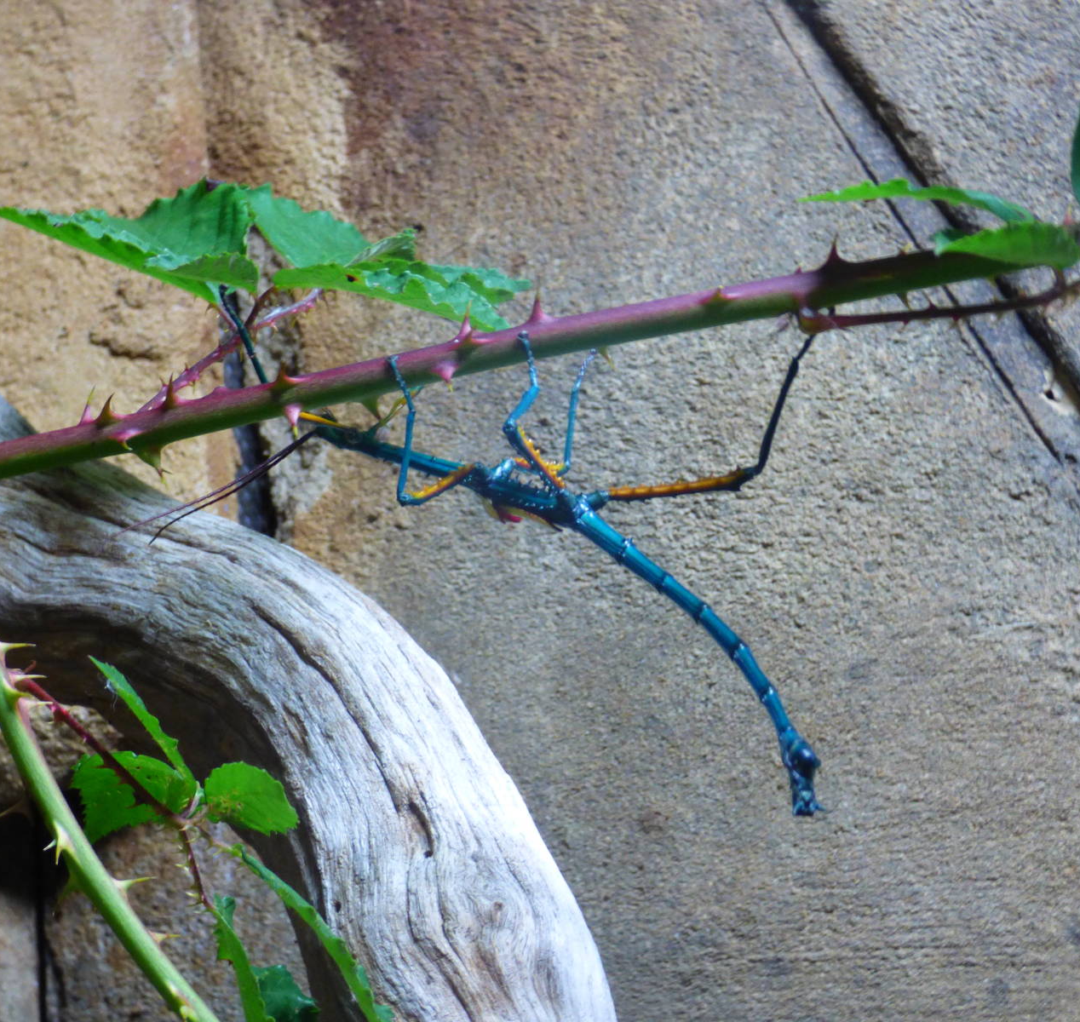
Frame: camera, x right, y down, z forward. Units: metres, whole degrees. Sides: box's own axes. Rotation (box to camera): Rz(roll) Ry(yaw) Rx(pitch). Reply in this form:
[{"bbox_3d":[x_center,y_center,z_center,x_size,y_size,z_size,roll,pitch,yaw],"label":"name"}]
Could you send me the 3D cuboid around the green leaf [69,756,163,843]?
[{"bbox_3d":[-0.088,0.059,0.857,0.019,0.018,0.010,0,0,0],"label":"green leaf"}]

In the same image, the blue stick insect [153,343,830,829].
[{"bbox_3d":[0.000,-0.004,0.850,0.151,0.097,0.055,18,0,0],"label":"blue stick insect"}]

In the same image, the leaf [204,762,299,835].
[{"bbox_3d":[-0.059,0.059,0.850,0.019,0.015,0.009,0,0,0],"label":"leaf"}]

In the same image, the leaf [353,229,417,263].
[{"bbox_3d":[-0.032,-0.055,0.865,0.013,0.007,0.010,0,0,0],"label":"leaf"}]

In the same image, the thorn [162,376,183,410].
[{"bbox_3d":[-0.075,-0.024,0.845,0.004,0.007,0.004,0,0,0],"label":"thorn"}]

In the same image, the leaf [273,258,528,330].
[{"bbox_3d":[-0.029,-0.045,0.850,0.052,0.015,0.028,0,0,0],"label":"leaf"}]

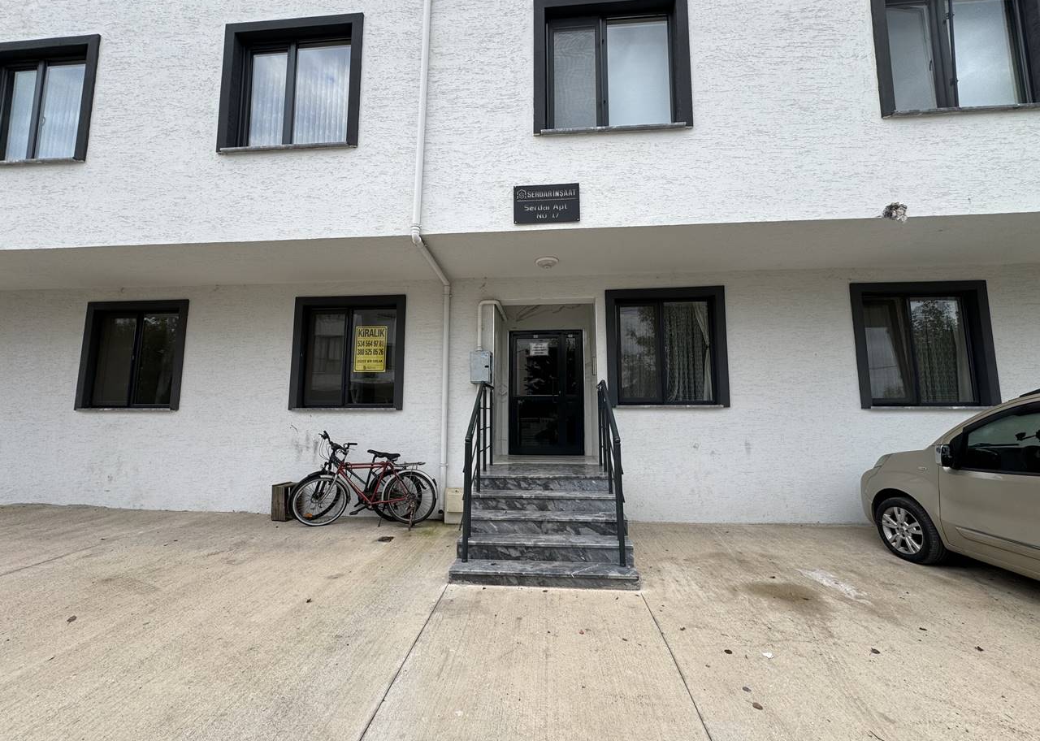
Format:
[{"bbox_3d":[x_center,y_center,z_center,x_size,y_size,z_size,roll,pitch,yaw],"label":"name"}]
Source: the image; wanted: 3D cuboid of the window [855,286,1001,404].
[{"bbox_3d":[5.234,-0.326,5.540,1.665,1.657,0.200,0,-7,4],"label":"window"}]

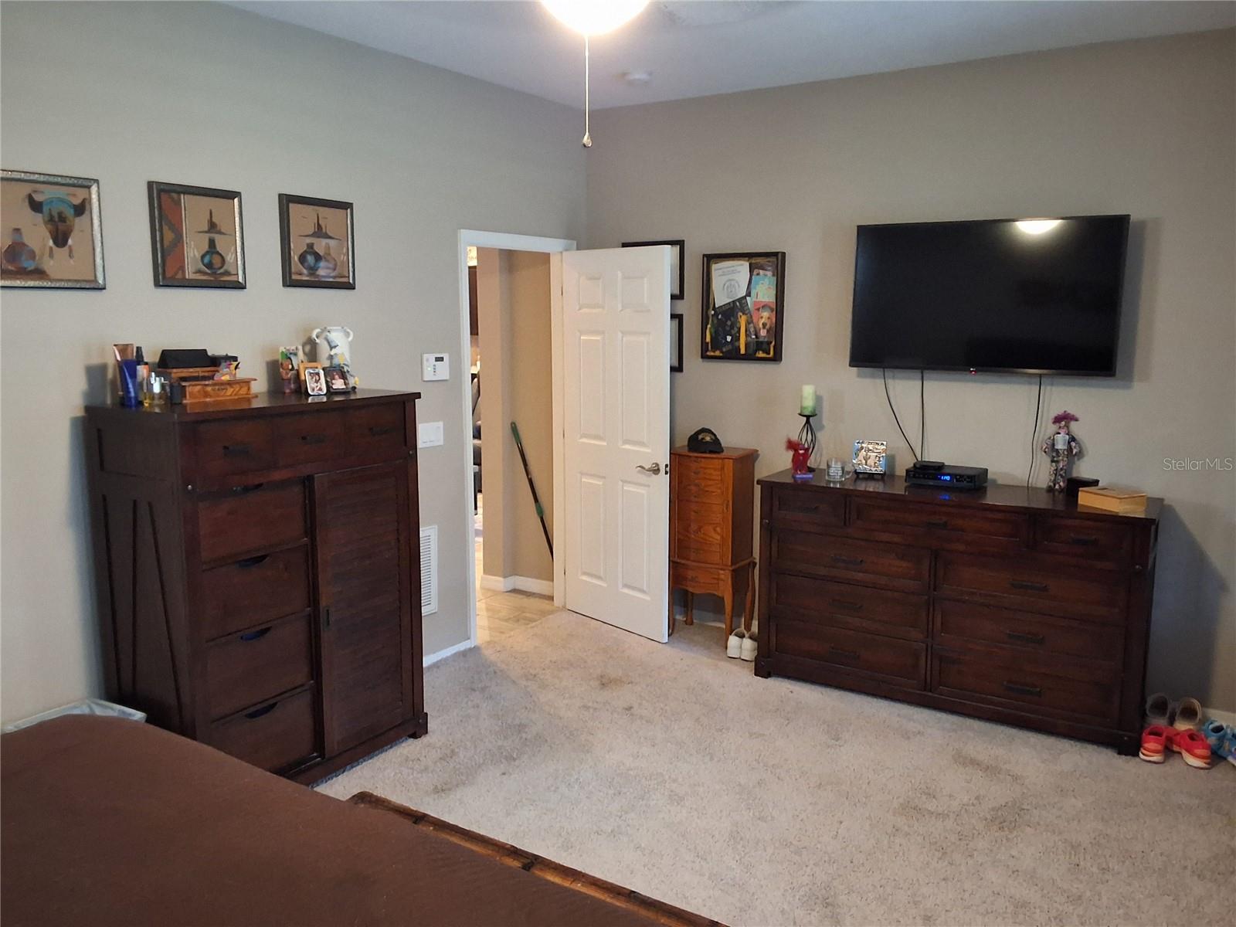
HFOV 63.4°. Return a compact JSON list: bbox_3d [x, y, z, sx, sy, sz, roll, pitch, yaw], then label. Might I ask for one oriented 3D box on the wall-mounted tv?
[{"bbox_3d":[1.602,-0.734,4.410,1.135,0.650,0.080,5,10,32],"label":"wall-mounted tv"}]

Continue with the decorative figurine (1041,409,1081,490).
[{"bbox_3d":[1.923,-0.053,4.349,0.150,0.355,0.090,5,10,32],"label":"decorative figurine"}]

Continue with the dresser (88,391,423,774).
[{"bbox_3d":[-1.266,0.462,3.717,0.490,1.400,1.070,5,10,32],"label":"dresser"}]

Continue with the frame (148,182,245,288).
[{"bbox_3d":[-1.504,-0.808,3.588,0.030,0.352,0.378,5,10,32],"label":"frame"}]

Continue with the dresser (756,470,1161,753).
[{"bbox_3d":[1.470,0.583,4.487,1.640,0.947,0.485,5,10,32],"label":"dresser"}]

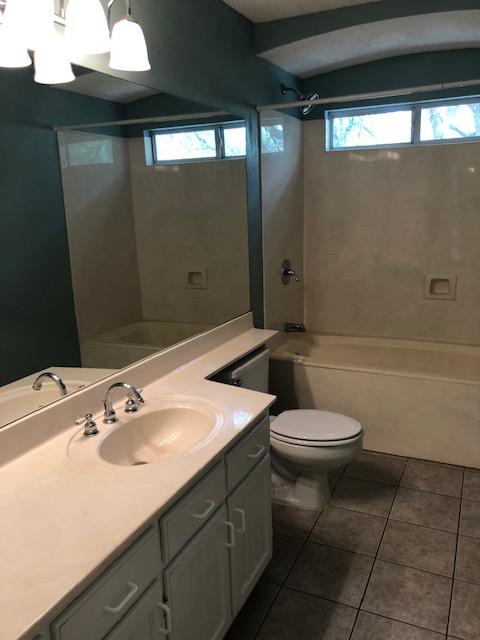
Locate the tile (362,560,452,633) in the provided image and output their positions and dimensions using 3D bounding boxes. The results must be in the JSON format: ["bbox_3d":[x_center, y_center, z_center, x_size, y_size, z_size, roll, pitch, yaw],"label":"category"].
[{"bbox_3d":[0.647,1.057,1.997,0.303,0.010,0.303,4,14,25],"label":"tile"}]

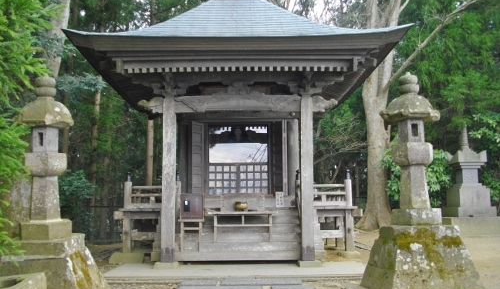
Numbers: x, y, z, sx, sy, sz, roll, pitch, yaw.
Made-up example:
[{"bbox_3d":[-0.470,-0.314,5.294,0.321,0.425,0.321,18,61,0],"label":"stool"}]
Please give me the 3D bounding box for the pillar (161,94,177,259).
[{"bbox_3d":[-1.506,0.607,8.661,0.246,3.102,0.246,0,-6,-1],"label":"pillar"}]

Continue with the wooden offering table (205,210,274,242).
[{"bbox_3d":[-0.169,1.632,9.222,1.326,0.591,0.410,0,-6,-1],"label":"wooden offering table"}]

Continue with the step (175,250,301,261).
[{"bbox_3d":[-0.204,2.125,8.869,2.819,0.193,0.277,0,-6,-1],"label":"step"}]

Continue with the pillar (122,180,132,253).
[{"bbox_3d":[-2.568,1.523,9.813,0.164,1.532,0.164,0,-6,-1],"label":"pillar"}]

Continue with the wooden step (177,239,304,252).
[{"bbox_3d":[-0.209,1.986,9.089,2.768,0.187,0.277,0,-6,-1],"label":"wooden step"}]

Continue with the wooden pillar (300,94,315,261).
[{"bbox_3d":[1.076,0.604,8.723,0.246,3.090,0.246,0,-6,-1],"label":"wooden pillar"}]

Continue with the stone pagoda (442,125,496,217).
[{"bbox_3d":[6.744,0.806,14.382,1.120,2.797,1.120,0,-6,0],"label":"stone pagoda"}]

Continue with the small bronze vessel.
[{"bbox_3d":[-0.166,1.243,9.296,0.281,0.180,0.277,0,-6,-1],"label":"small bronze vessel"}]

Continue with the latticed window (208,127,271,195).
[{"bbox_3d":[-0.266,0.371,11.016,1.437,1.677,0.072,0,-6,-1],"label":"latticed window"}]

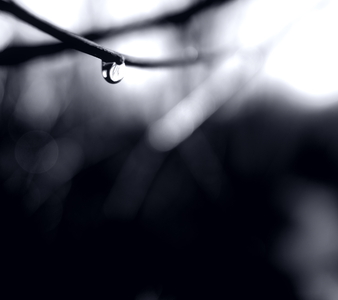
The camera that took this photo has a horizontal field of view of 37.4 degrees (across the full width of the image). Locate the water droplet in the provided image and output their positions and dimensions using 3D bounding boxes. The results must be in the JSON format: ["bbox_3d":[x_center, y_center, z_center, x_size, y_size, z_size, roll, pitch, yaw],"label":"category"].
[{"bbox_3d":[-0.012,-0.017,0.110,0.005,0.005,0.005,0,0,0],"label":"water droplet"}]

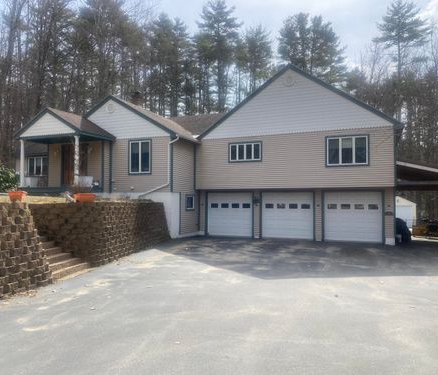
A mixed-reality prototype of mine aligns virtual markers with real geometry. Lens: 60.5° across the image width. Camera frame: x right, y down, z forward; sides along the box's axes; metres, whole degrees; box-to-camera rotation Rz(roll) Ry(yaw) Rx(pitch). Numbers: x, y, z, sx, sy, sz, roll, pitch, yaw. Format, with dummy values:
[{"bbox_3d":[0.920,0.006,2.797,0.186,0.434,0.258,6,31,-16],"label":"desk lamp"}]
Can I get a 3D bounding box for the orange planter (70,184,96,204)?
[{"bbox_3d":[-4.005,0.207,11.100,0.660,0.550,0.400,0,-2,6],"label":"orange planter"}]

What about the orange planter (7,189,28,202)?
[{"bbox_3d":[-4.159,0.169,7.750,0.330,0.290,0.300,0,-2,-6],"label":"orange planter"}]

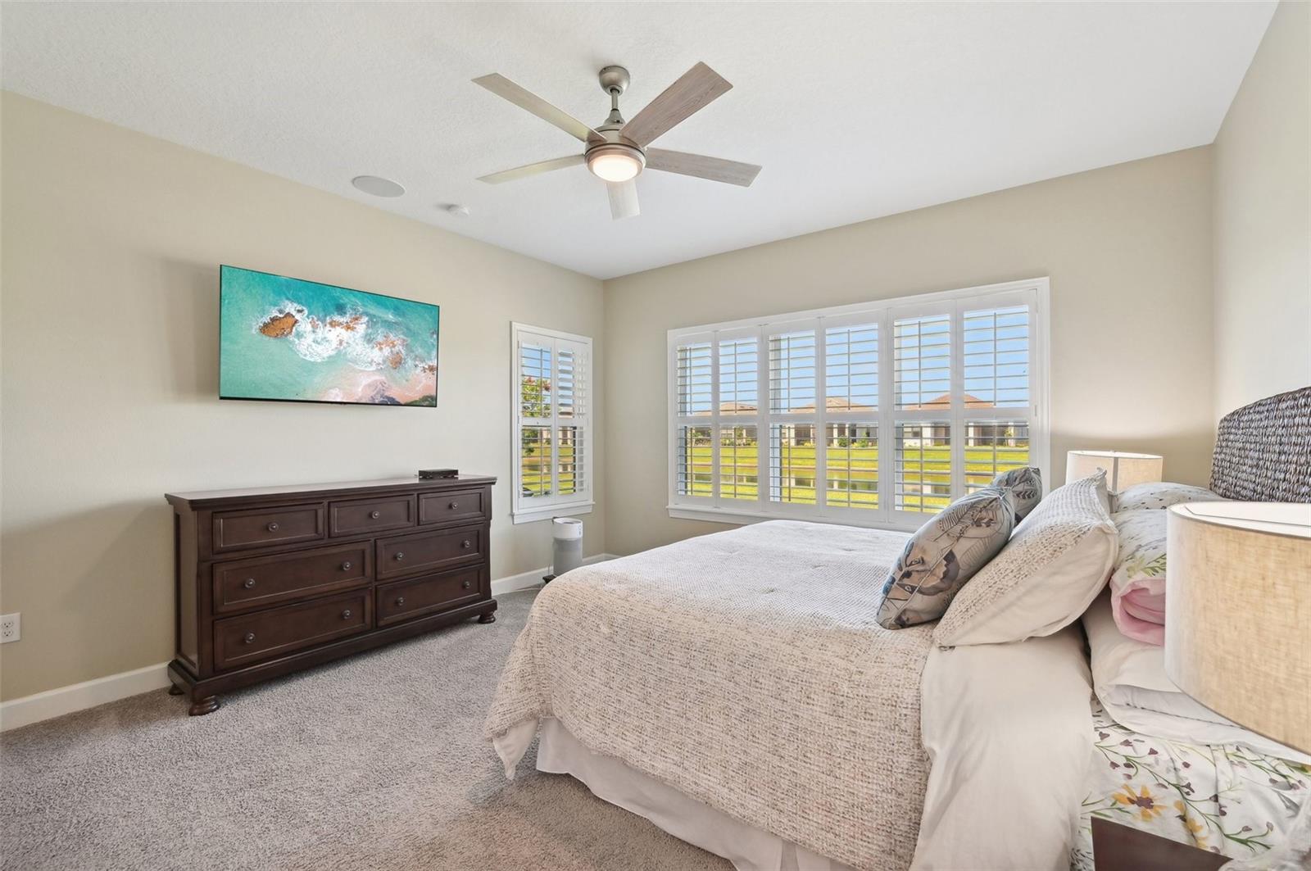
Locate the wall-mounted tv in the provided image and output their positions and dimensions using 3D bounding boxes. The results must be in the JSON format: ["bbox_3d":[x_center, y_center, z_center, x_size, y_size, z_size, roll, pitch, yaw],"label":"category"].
[{"bbox_3d":[-1.964,-0.560,3.216,0.050,0.715,1.225,1,1,39],"label":"wall-mounted tv"}]

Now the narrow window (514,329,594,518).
[{"bbox_3d":[-0.884,-0.097,4.574,0.100,1.670,0.900,1,1,39],"label":"narrow window"}]

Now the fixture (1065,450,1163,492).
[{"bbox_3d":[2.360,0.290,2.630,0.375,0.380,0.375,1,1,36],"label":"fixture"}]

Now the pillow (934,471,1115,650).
[{"bbox_3d":[1.170,0.395,1.600,0.720,0.520,0.210,0,45,-54],"label":"pillow"}]

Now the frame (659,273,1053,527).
[{"bbox_3d":[1.221,-0.110,3.790,2.700,1.660,0.110,1,1,36],"label":"frame"}]

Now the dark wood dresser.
[{"bbox_3d":[-1.809,0.796,3.093,0.470,1.015,1.620,1,1,38],"label":"dark wood dresser"}]

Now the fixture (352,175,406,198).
[{"bbox_3d":[-1.699,-1.521,3.122,0.285,0.030,0.285,0,0,0],"label":"fixture"}]

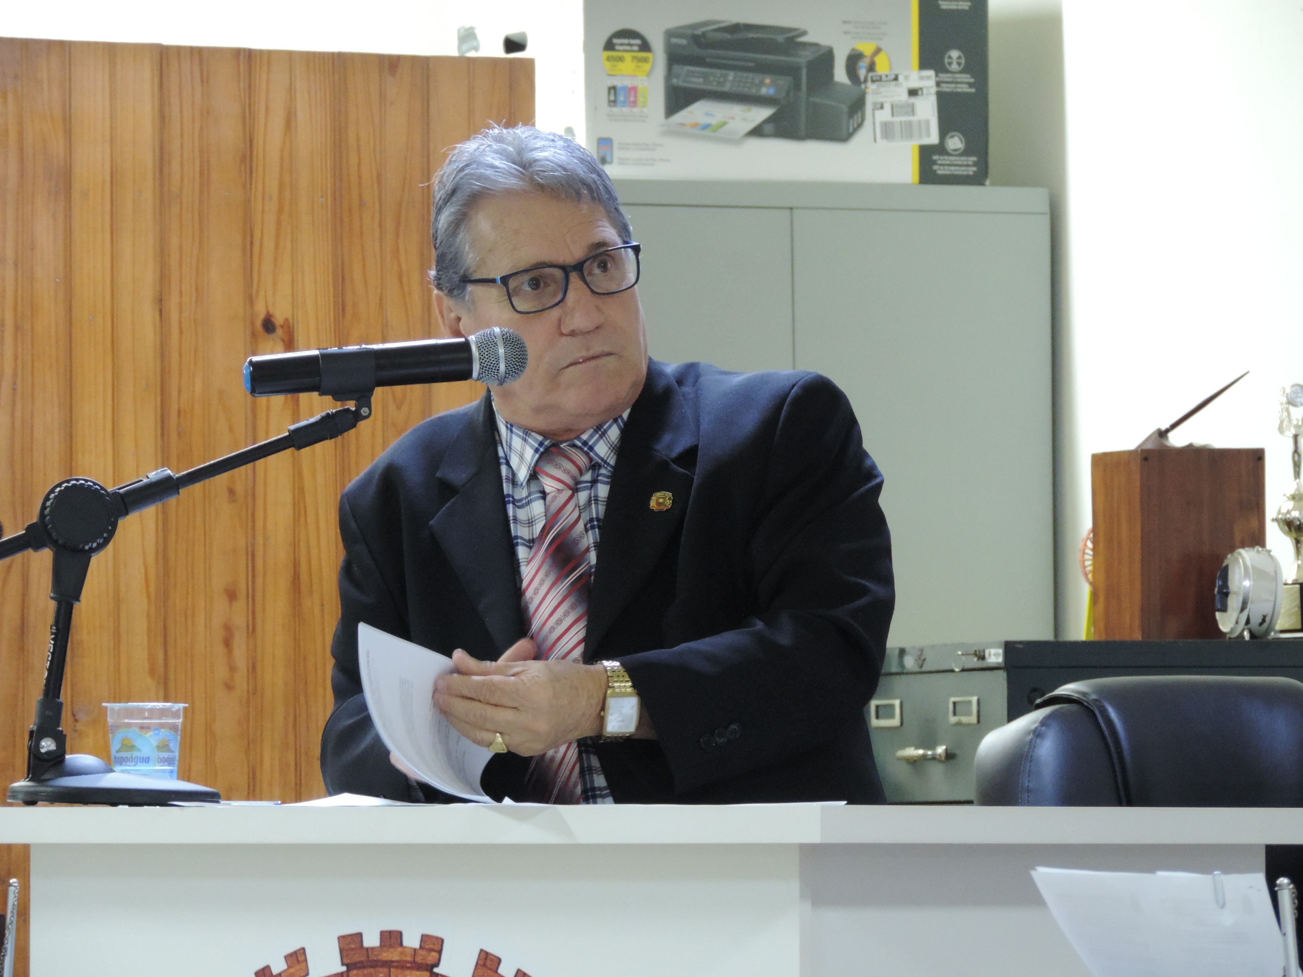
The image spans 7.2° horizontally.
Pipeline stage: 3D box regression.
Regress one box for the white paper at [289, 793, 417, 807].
[{"bbox_3d":[-0.258,0.271,8.970,0.190,0.014,0.240,0,-2,0],"label":"white paper"}]

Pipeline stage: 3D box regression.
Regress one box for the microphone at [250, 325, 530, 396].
[{"bbox_3d":[-0.230,-0.107,9.000,0.250,0.052,0.052,-4,-1,-8],"label":"microphone"}]

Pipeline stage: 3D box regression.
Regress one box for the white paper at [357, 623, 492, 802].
[{"bbox_3d":[-0.193,0.196,8.980,0.140,0.165,0.150,0,-2,-20],"label":"white paper"}]

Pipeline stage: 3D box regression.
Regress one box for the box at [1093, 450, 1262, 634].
[{"bbox_3d":[0.651,0.072,12.800,0.163,0.239,0.173,0,-2,-20],"label":"box"}]

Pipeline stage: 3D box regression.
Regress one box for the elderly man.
[{"bbox_3d":[-0.050,0.335,9.150,0.580,1.300,0.720,-1,-2,16],"label":"elderly man"}]

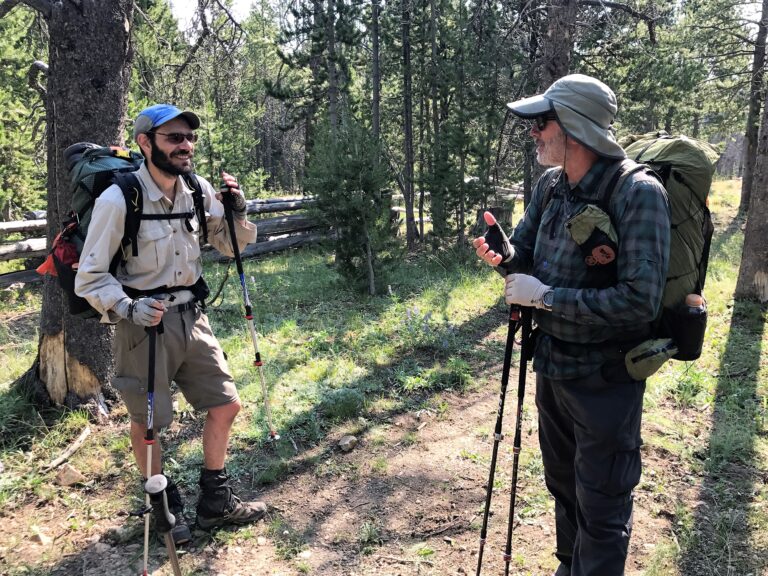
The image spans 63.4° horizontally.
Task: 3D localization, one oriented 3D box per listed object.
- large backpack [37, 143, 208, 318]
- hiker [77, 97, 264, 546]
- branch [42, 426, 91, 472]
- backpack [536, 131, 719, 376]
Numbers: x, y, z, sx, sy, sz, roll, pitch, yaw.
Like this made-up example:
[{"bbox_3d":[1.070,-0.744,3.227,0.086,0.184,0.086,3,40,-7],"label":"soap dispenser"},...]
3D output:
[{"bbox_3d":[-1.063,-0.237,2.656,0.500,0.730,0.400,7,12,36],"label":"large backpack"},{"bbox_3d":[-0.835,0.174,2.594,0.520,1.800,0.620,7,12,36],"label":"hiker"},{"bbox_3d":[-1.830,0.891,3.581,0.100,0.060,0.600,-1,10,-3],"label":"branch"},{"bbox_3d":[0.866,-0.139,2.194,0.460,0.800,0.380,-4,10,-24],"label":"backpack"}]

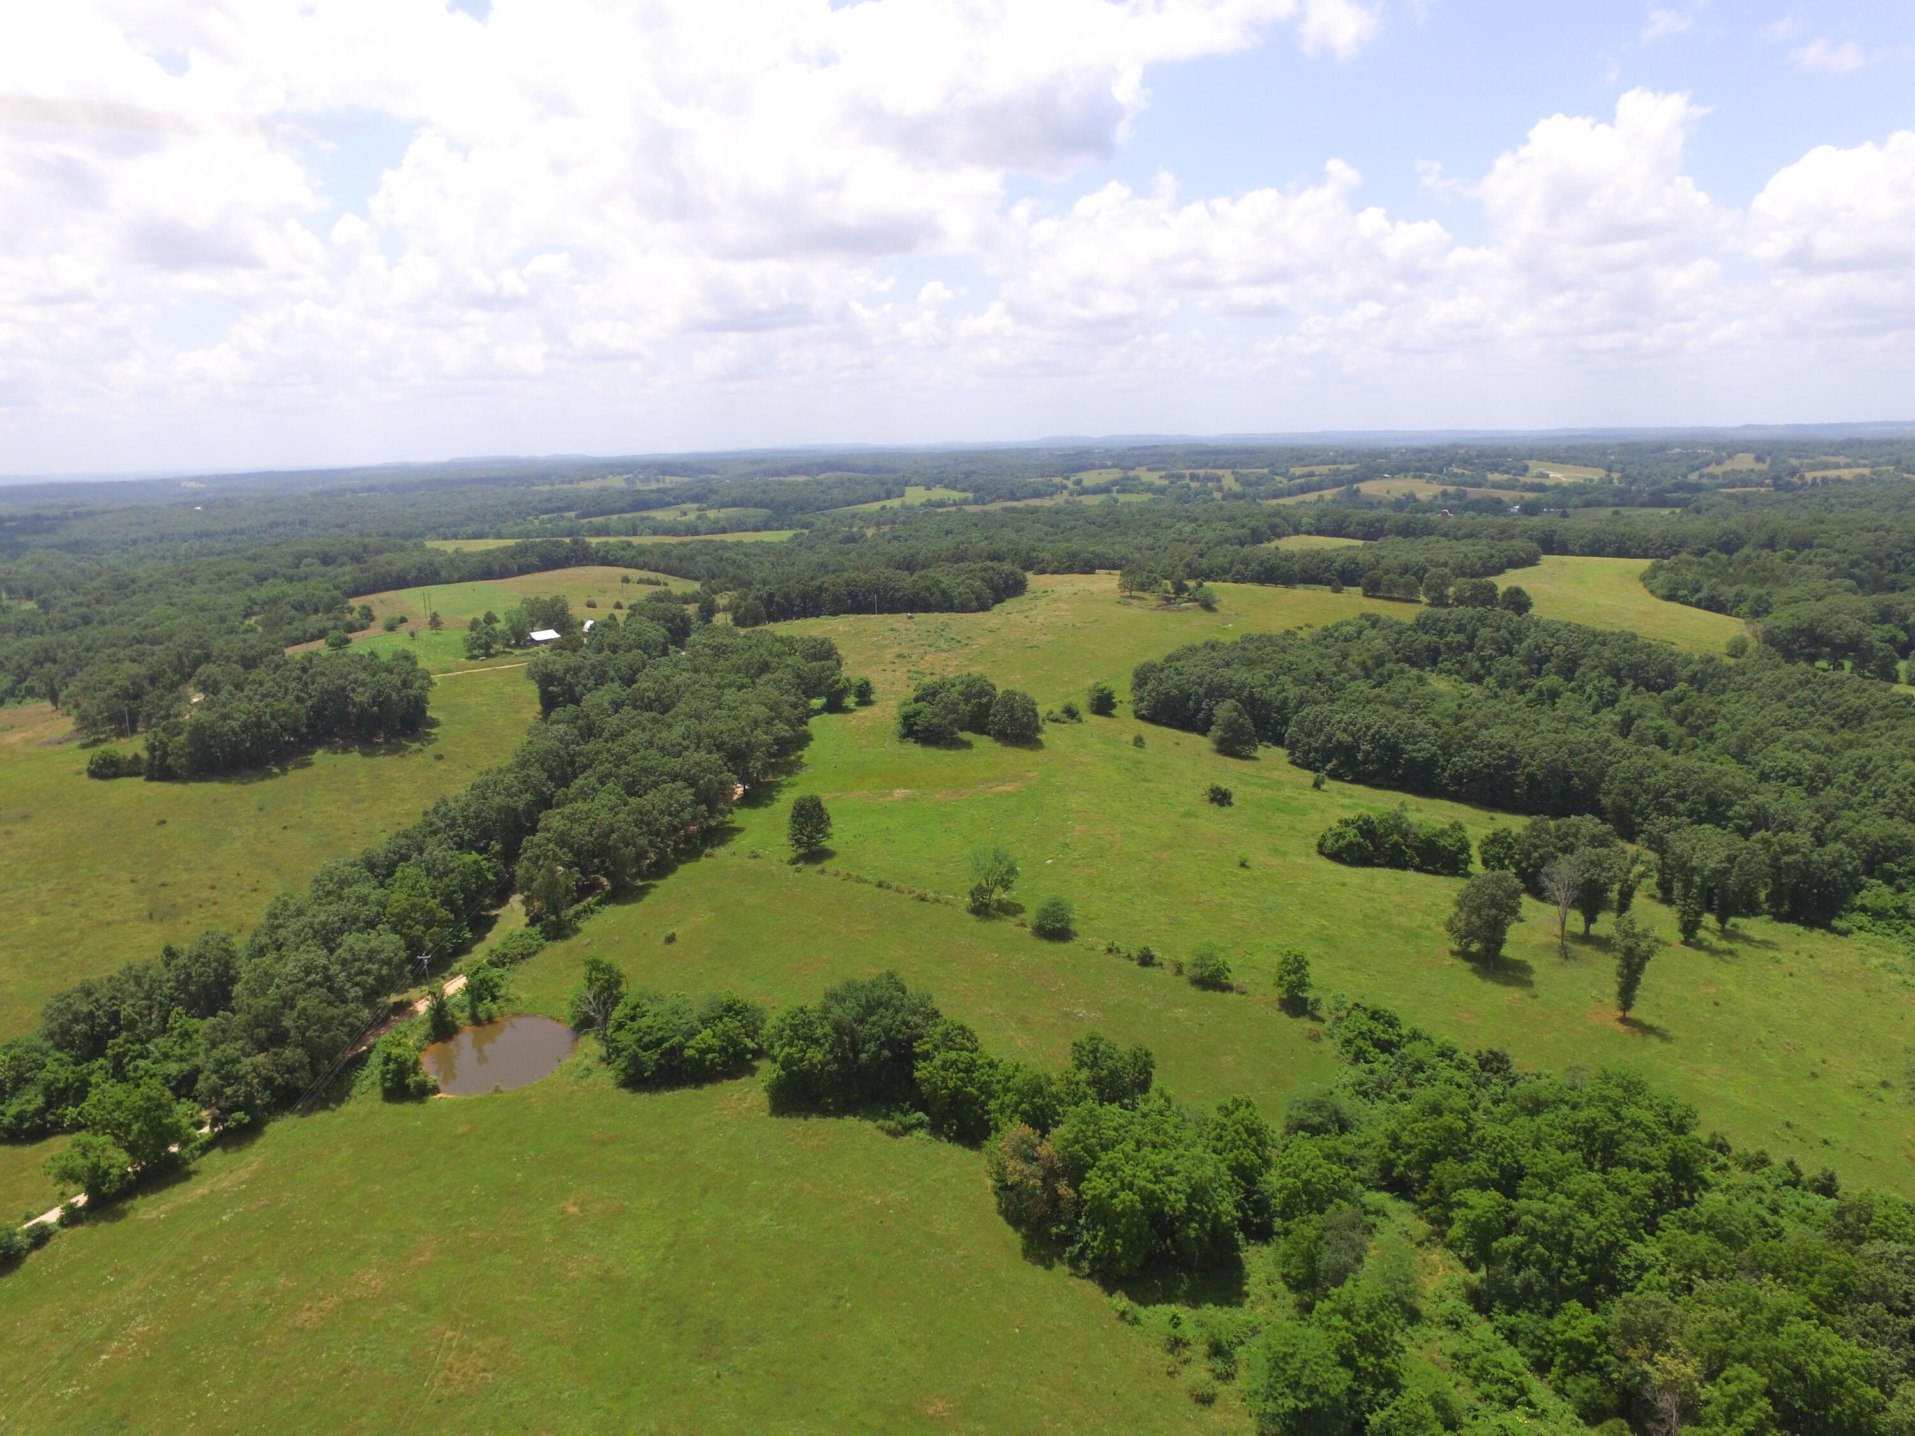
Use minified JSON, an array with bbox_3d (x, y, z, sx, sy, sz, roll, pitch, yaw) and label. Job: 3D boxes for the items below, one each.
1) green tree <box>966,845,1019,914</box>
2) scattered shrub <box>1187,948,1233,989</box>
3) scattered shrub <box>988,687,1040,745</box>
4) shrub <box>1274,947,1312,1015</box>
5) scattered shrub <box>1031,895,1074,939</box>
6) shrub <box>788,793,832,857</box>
[{"bbox_3d":[7.500,34.910,240.310,11.200,13.300,11.000,-1,14,2],"label":"green tree"},{"bbox_3d":[50.510,49.230,219.890,8.620,7.770,8.620,-2,14,0],"label":"scattered shrub"},{"bbox_3d":[19.600,-1.620,378.860,17.930,16.600,17.930,-2,14,0],"label":"scattered shrub"},{"bbox_3d":[65.040,49.880,212.450,6.890,11.290,6.890,-2,14,0],"label":"shrub"},{"bbox_3d":[20.920,43.150,242.100,8.840,8.630,8.840,-2,14,0],"label":"scattered shrub"},{"bbox_3d":[-38.450,27.430,285.200,10.800,15.860,10.800,-2,14,0],"label":"shrub"}]

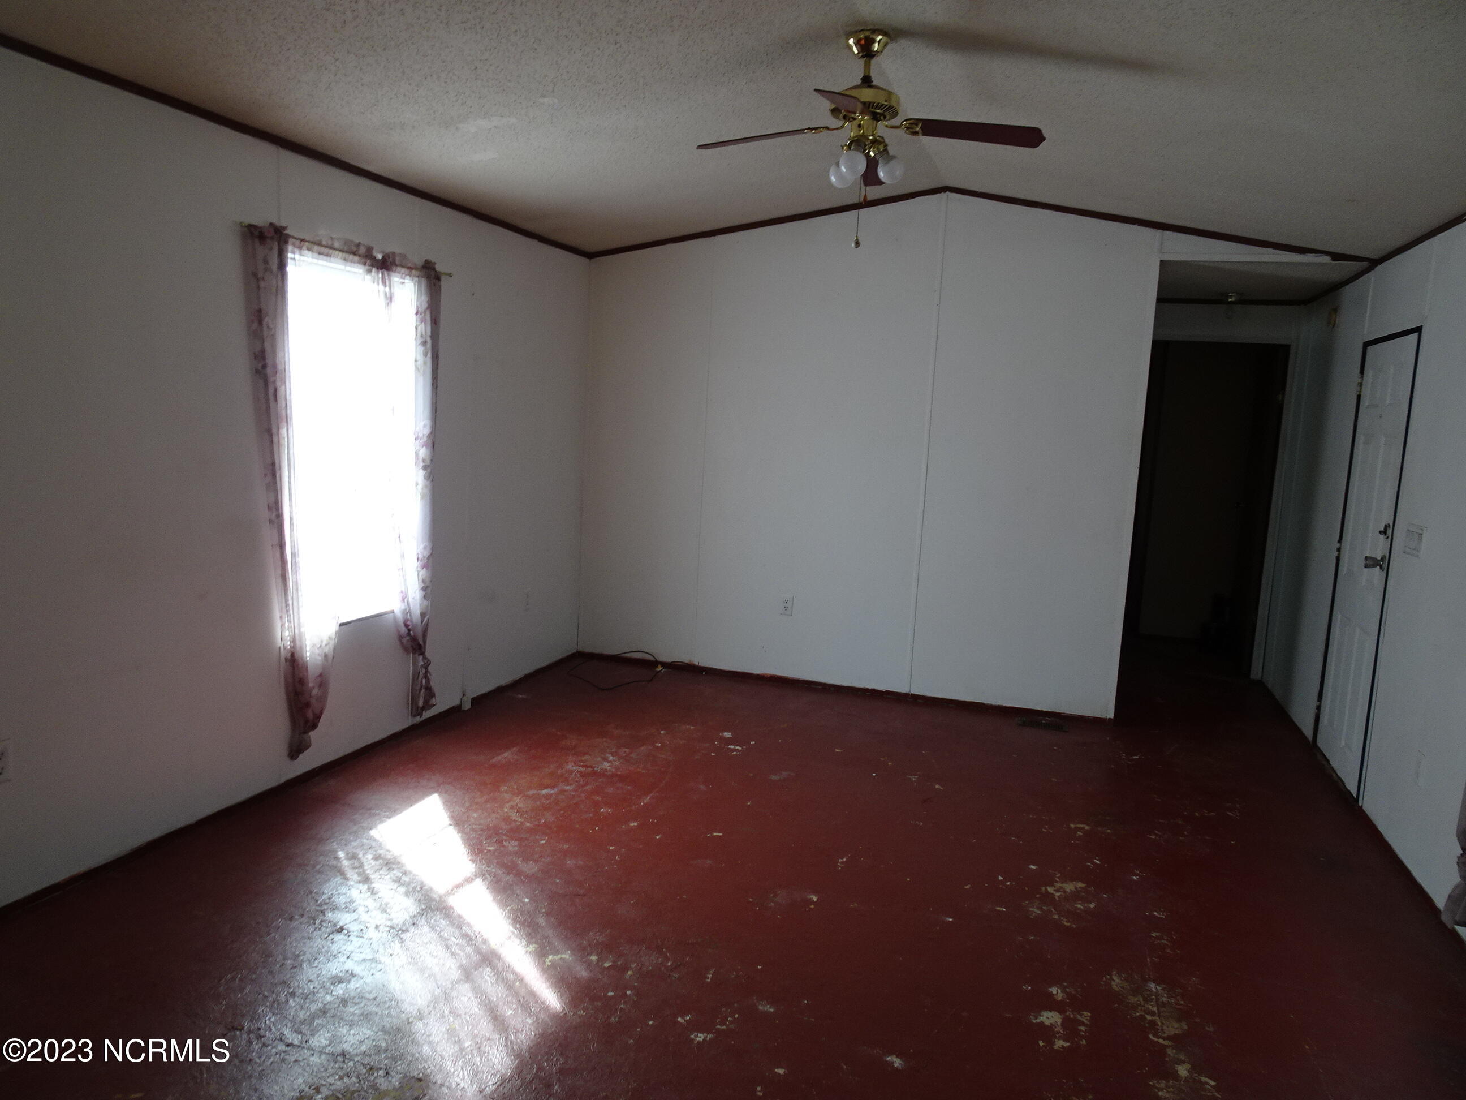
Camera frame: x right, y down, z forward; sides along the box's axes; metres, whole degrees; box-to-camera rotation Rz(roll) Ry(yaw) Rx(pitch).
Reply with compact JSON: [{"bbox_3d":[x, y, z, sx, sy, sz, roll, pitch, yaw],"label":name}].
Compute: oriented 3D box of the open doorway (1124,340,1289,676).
[{"bbox_3d":[2.910,-0.252,6.338,0.776,2.033,0.110,5,8,18],"label":"open doorway"}]

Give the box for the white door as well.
[{"bbox_3d":[2.782,0.042,4.461,0.055,1.904,0.801,5,8,18],"label":"white door"}]

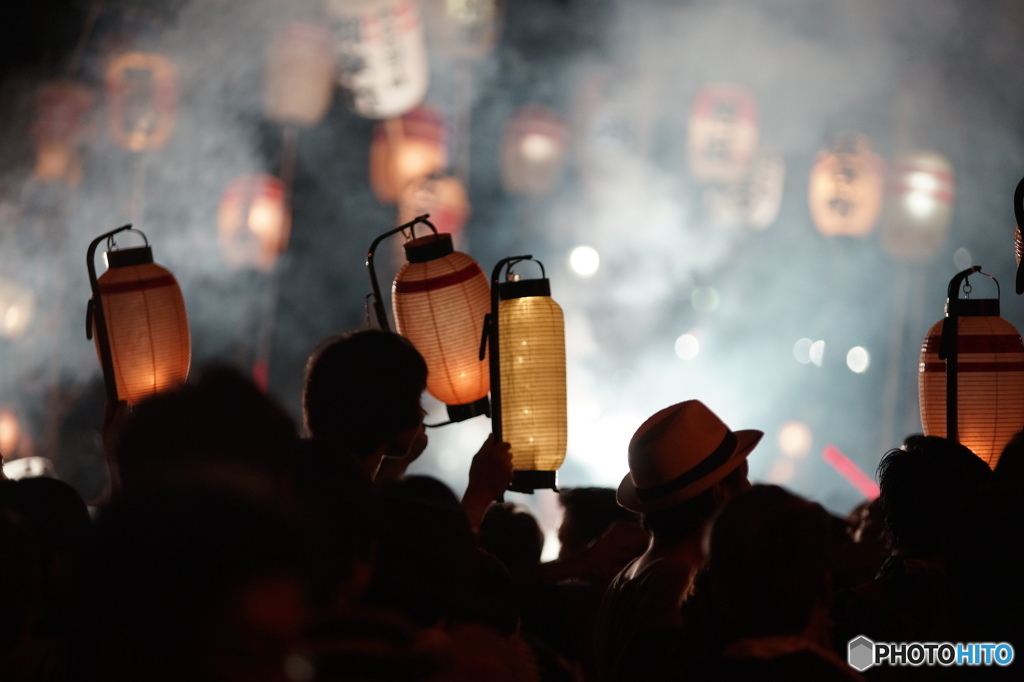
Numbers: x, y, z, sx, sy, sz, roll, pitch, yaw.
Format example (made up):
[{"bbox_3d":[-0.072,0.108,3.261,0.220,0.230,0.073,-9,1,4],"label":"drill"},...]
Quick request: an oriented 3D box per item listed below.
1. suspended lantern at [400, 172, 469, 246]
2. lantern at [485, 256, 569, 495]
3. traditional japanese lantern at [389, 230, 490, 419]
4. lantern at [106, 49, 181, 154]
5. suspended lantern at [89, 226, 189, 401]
[{"bbox_3d":[-0.239,-0.373,13.000,0.205,0.285,0.205,0,-2,0],"label":"suspended lantern"},{"bbox_3d":[0.027,0.058,7.400,0.135,0.405,0.128,-2,0,0],"label":"lantern"},{"bbox_3d":[-0.114,-0.025,7.450,0.170,0.335,0.170,-14,10,0],"label":"traditional japanese lantern"},{"bbox_3d":[-1.112,-0.716,12.800,0.205,0.295,0.205,0,-2,0],"label":"lantern"},{"bbox_3d":[-0.666,-0.022,7.650,0.178,0.360,0.172,-8,5,0],"label":"suspended lantern"}]

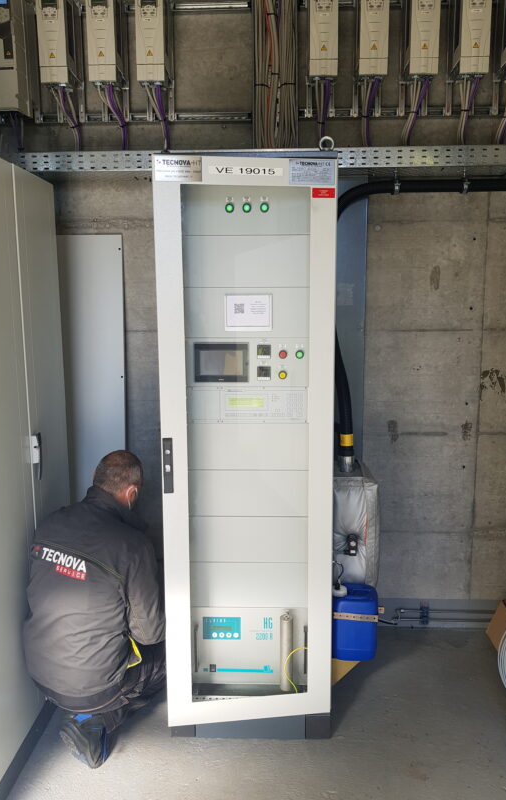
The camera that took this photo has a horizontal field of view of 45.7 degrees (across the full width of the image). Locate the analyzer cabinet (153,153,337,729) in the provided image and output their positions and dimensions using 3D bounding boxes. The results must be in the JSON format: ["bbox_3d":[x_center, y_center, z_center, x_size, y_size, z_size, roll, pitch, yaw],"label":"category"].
[{"bbox_3d":[-0.011,0.197,2.415,0.600,2.100,0.640,0,7,1],"label":"analyzer cabinet"}]

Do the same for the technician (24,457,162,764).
[{"bbox_3d":[-0.530,0.734,2.338,0.540,1.060,0.700,5,9,35],"label":"technician"}]

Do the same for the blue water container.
[{"bbox_3d":[0.439,0.996,2.731,0.215,0.305,0.200,0,7,1],"label":"blue water container"}]

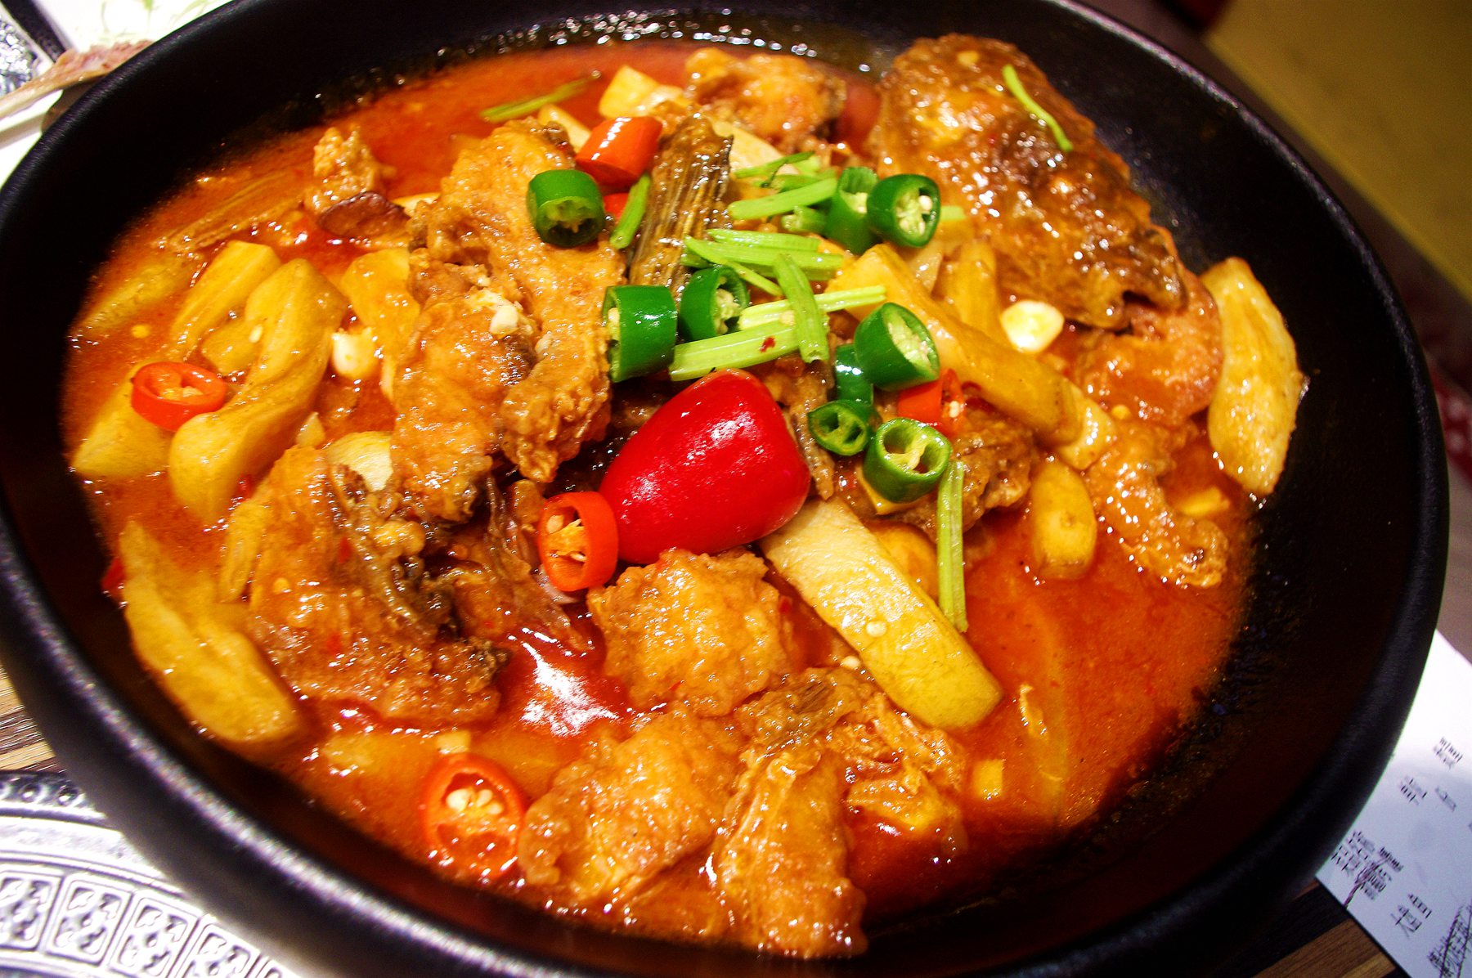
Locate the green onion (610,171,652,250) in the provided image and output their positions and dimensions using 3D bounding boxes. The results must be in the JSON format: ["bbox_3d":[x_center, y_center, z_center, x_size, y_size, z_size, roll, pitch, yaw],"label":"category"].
[{"bbox_3d":[-0.027,-0.075,0.293,0.004,0.004,0.042,10,41,1],"label":"green onion"}]

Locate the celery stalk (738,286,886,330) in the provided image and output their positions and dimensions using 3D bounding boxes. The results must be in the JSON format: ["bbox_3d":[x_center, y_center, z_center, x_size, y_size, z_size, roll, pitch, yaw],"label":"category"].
[{"bbox_3d":[0.020,-0.046,0.275,0.041,0.004,0.005,-13,55,-19],"label":"celery stalk"}]

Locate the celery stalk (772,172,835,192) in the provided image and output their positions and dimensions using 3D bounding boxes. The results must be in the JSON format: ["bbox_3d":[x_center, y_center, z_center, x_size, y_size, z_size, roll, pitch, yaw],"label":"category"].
[{"bbox_3d":[0.018,-0.088,0.315,0.019,0.004,0.004,-6,53,1],"label":"celery stalk"}]

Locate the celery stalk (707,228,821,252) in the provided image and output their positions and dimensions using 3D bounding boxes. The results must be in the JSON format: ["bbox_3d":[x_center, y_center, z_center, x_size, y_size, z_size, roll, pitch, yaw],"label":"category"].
[{"bbox_3d":[0.007,-0.064,0.287,0.030,0.004,0.004,6,52,-2],"label":"celery stalk"}]

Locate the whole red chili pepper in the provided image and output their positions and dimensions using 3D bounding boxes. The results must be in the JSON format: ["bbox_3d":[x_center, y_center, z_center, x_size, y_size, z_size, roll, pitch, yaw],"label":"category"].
[{"bbox_3d":[-0.007,-0.005,0.242,0.038,0.030,0.047,40,58,22],"label":"whole red chili pepper"}]

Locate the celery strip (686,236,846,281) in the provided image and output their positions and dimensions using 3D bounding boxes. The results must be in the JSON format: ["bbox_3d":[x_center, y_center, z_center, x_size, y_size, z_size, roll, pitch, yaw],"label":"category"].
[{"bbox_3d":[0.007,-0.059,0.282,0.041,0.004,0.005,8,52,-2],"label":"celery strip"}]

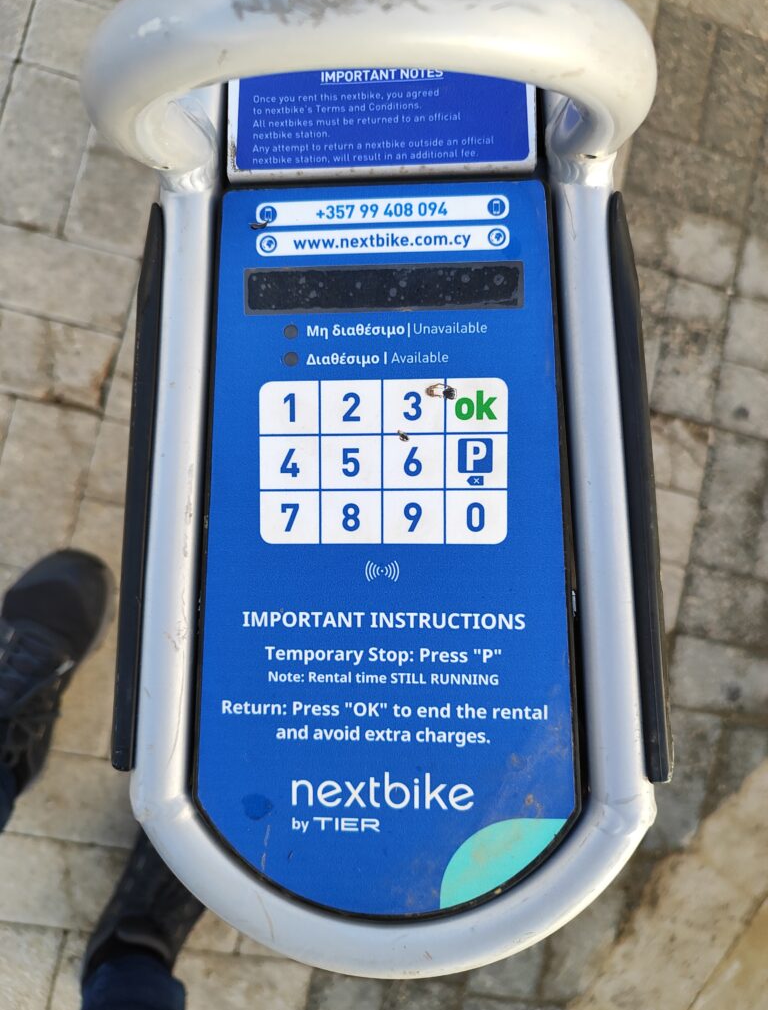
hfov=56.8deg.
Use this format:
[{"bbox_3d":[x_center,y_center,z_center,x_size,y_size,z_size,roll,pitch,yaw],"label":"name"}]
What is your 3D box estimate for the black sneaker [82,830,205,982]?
[{"bbox_3d":[-0.227,0.414,0.781,0.108,0.110,0.300,29,82,-6],"label":"black sneaker"}]

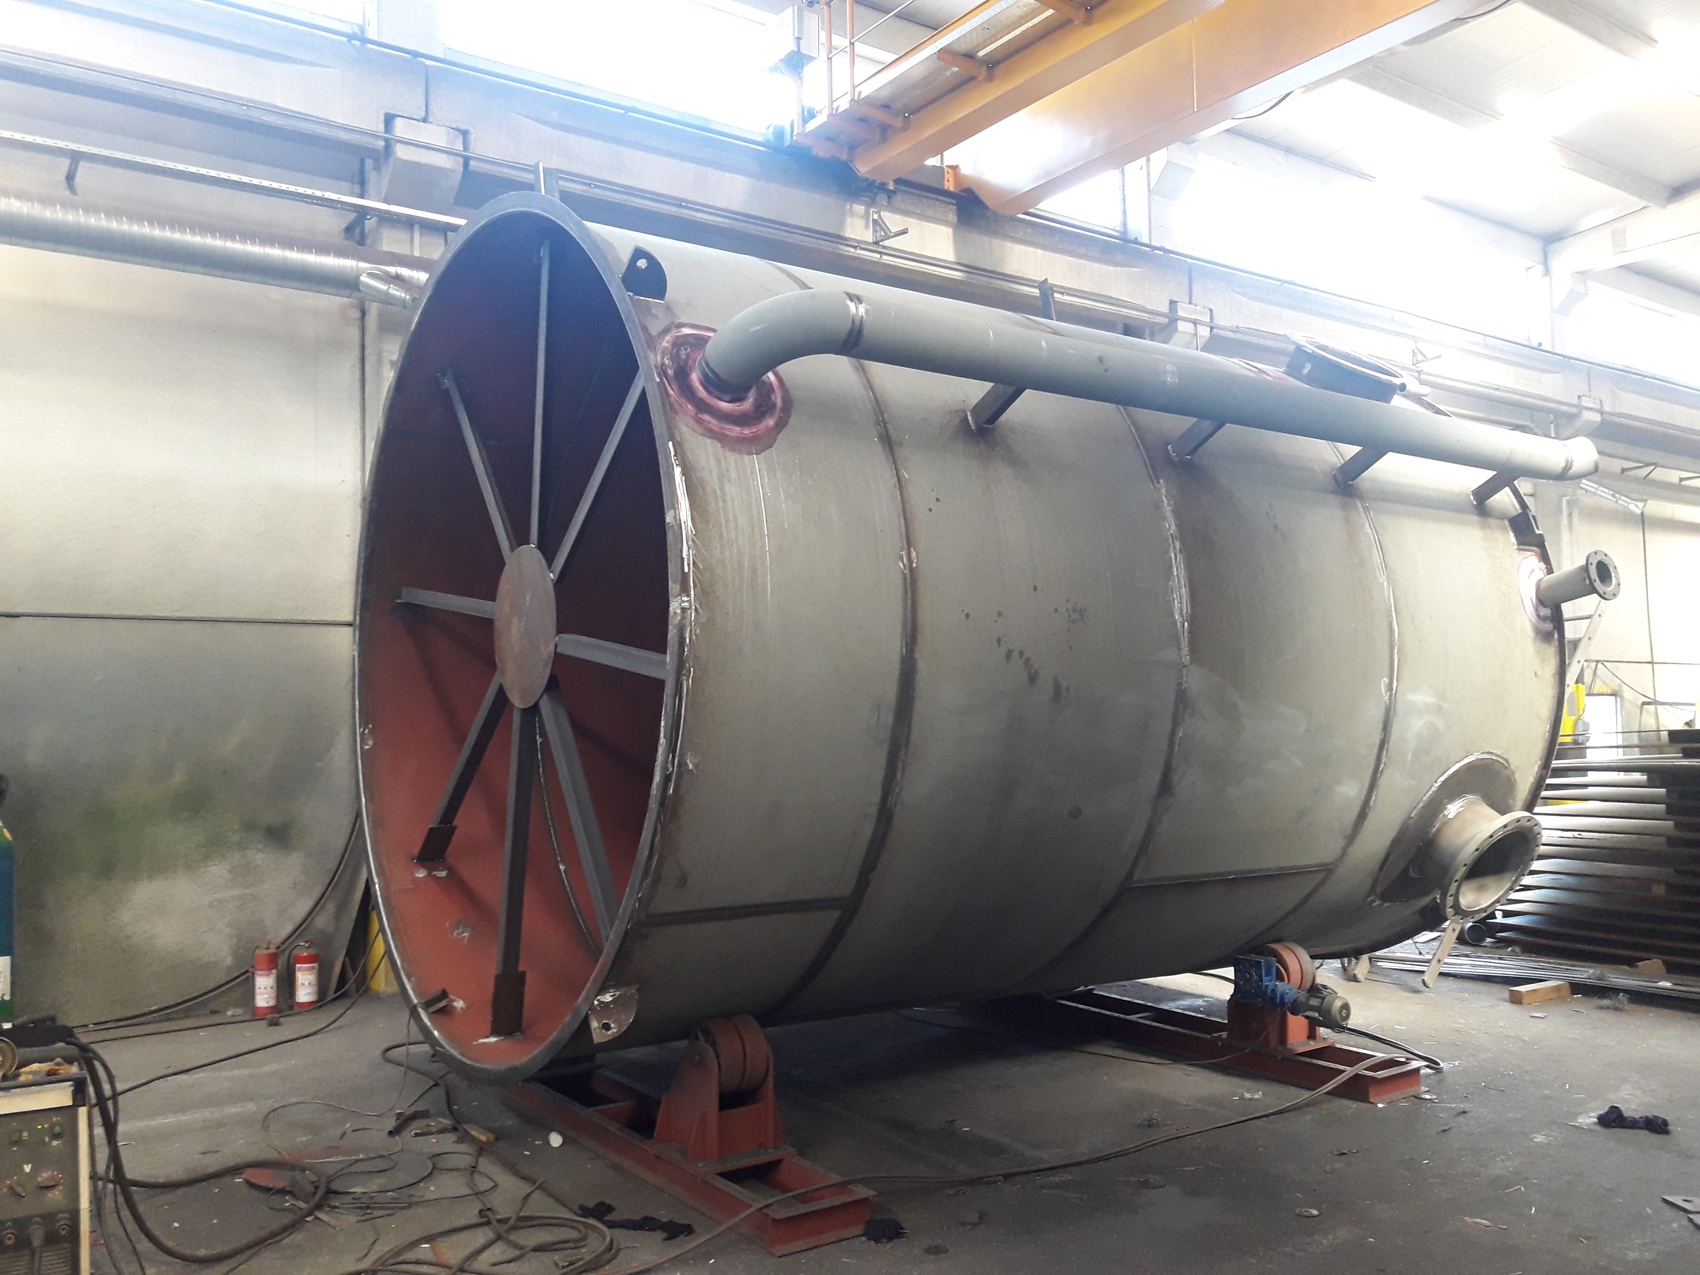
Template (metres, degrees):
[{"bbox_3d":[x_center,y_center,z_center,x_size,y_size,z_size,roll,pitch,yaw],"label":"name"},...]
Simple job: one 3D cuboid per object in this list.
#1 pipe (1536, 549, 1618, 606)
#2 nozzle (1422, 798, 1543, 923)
[{"bbox_3d":[3.886,-0.289,7.383,0.285,0.285,0.337,2,-15,-35],"label":"pipe"},{"bbox_3d":[3.258,1.124,7.211,0.690,0.690,0.309,1,29,-35],"label":"nozzle"}]

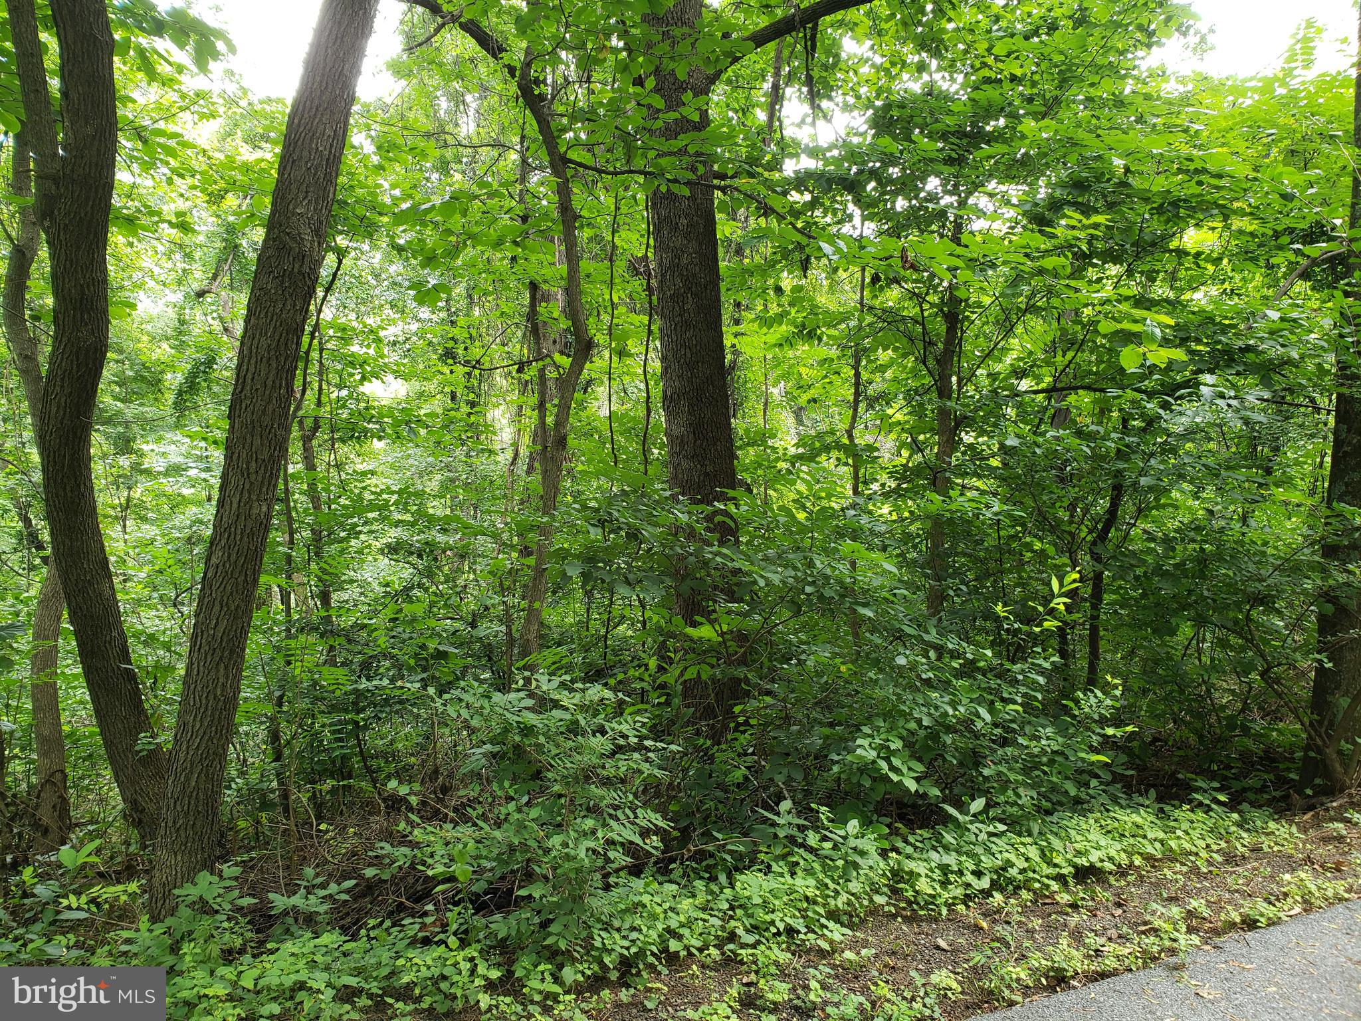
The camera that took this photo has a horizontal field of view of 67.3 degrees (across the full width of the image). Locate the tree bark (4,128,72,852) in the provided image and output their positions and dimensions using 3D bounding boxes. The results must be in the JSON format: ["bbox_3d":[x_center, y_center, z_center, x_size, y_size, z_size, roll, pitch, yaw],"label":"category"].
[{"bbox_3d":[-3.270,-0.103,5.200,0.310,3.683,0.270,0,2,0],"label":"tree bark"}]

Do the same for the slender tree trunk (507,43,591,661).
[{"bbox_3d":[-0.838,-0.975,6.600,0.500,4.085,0.380,0,2,0],"label":"slender tree trunk"}]

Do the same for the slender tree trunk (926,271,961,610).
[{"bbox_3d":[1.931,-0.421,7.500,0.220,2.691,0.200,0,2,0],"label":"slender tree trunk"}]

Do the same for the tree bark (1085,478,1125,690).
[{"bbox_3d":[2.909,0.542,7.000,0.250,1.544,0.200,0,2,0],"label":"tree bark"}]

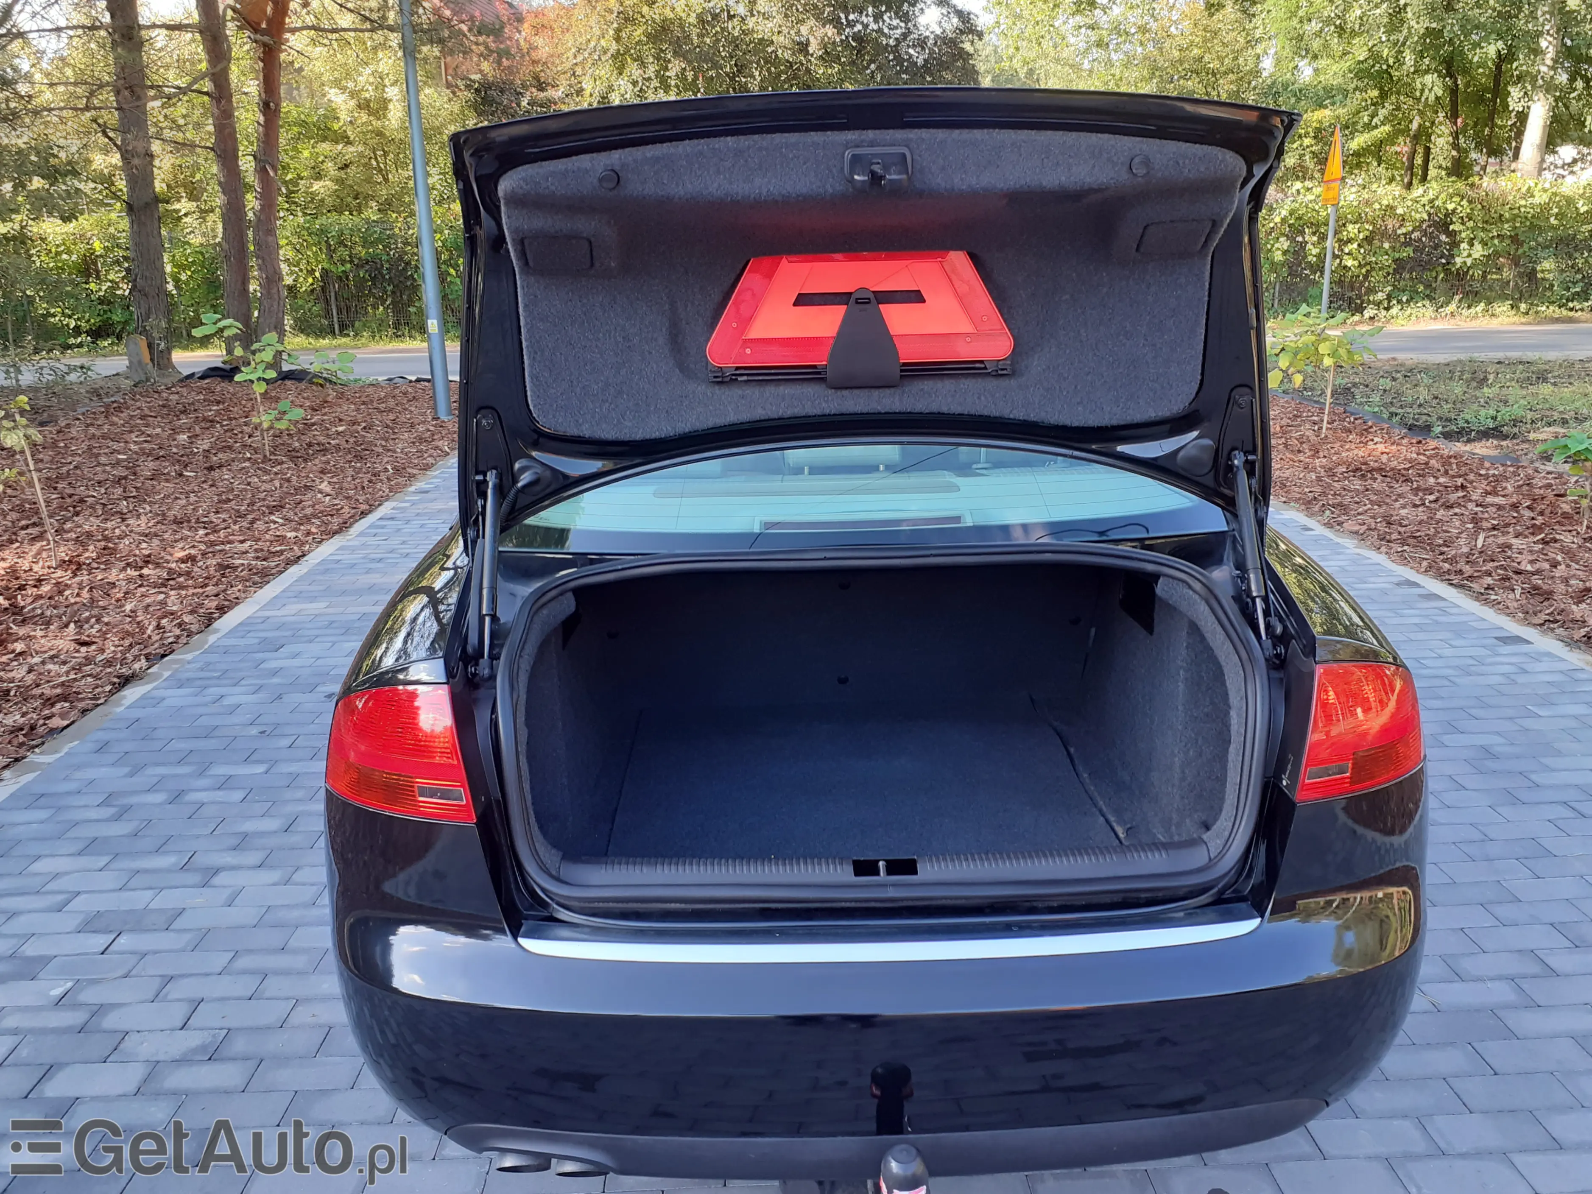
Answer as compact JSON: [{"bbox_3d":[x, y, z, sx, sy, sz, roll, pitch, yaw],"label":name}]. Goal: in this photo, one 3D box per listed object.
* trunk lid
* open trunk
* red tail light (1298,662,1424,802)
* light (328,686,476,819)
[{"bbox_3d":[0.103,-0.371,1.751,1.240,0.610,0.430,-2,16,0],"label":"trunk lid"},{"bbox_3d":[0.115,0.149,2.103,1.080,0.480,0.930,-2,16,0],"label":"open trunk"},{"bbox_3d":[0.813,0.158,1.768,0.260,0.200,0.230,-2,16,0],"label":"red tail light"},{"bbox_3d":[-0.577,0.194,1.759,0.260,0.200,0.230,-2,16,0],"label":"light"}]

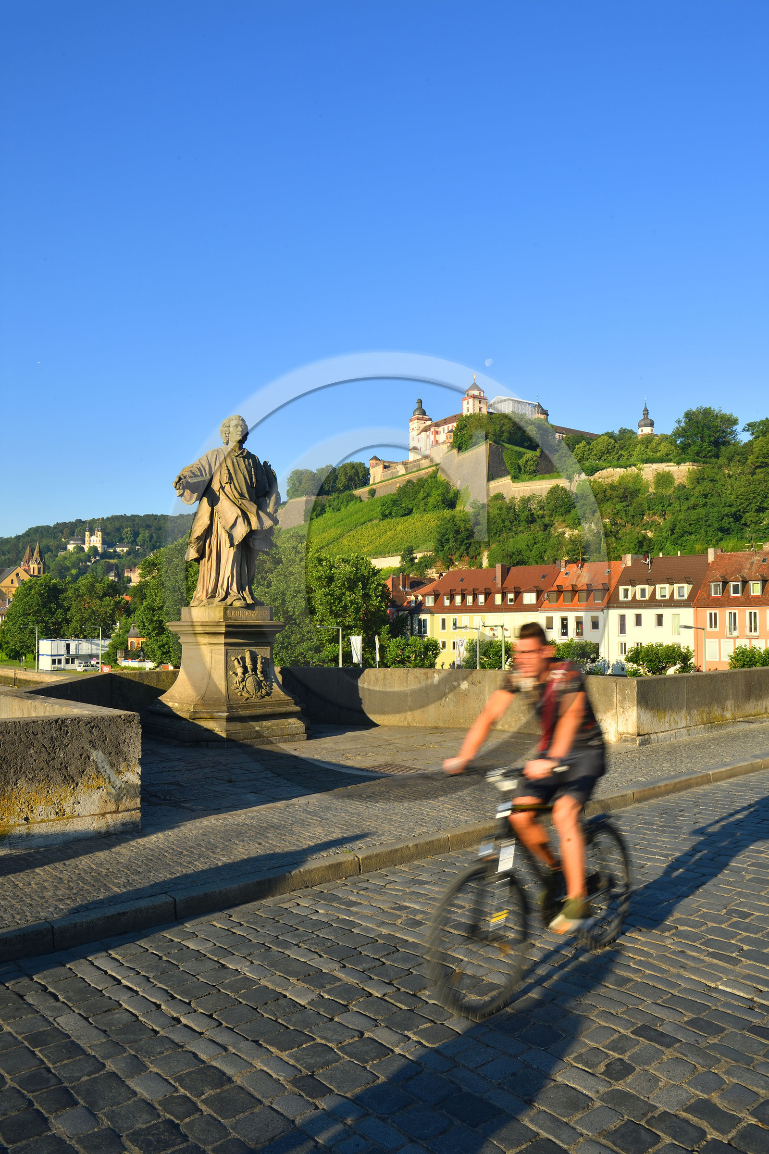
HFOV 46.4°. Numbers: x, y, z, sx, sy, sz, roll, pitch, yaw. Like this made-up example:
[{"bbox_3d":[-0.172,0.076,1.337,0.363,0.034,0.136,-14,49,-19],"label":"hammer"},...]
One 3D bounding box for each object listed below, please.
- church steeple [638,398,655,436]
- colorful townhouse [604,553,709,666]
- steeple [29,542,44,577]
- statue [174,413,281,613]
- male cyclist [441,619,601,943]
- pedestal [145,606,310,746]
[{"bbox_3d":[146.500,-89.500,502.000,9.400,21.300,9.400,2,-3,-33],"label":"church steeple"},{"bbox_3d":[29.600,3.856,92.620,8.800,11.900,9.700,2,-4,-43],"label":"colorful townhouse"},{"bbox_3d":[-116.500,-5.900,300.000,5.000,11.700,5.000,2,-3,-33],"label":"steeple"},{"bbox_3d":[-2.140,-0.867,12.202,1.350,2.580,1.000,2,-3,-32],"label":"statue"},{"bbox_3d":[0.745,0.950,4.271,0.660,1.460,0.880,-2,-4,43],"label":"male cyclist"},{"bbox_3d":[-2.150,1.270,12.105,1.900,1.760,1.900,2,-3,-42],"label":"pedestal"}]

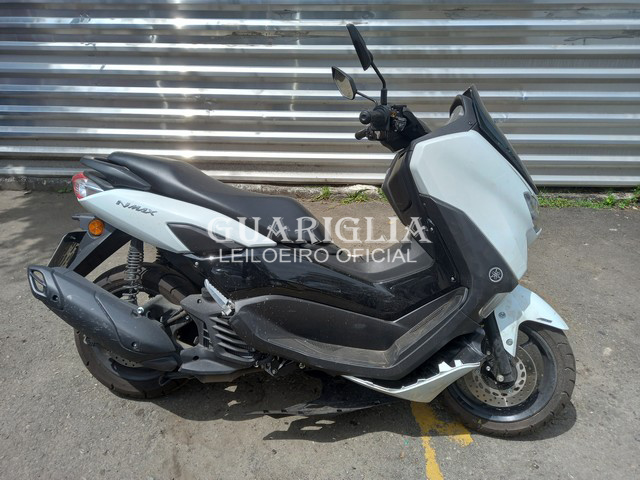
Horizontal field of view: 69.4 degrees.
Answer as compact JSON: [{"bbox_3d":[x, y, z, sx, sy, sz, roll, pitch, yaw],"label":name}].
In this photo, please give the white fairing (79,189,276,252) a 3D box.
[{"bbox_3d":[-0.493,-0.065,1.560,0.739,0.207,0.113,3,7,9],"label":"white fairing"}]

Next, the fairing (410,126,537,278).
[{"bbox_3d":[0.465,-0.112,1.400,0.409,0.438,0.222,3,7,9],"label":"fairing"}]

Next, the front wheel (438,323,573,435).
[{"bbox_3d":[0.620,0.447,1.605,0.484,0.484,0.110,4,12,14],"label":"front wheel"}]

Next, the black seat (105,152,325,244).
[{"bbox_3d":[-0.387,-0.155,1.662,0.820,0.296,0.315,3,7,9],"label":"black seat"}]

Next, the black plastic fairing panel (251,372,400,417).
[{"bbox_3d":[0.020,0.562,1.669,0.520,0.080,0.180,0,21,-2],"label":"black plastic fairing panel"}]

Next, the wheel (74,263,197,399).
[{"bbox_3d":[-0.704,0.356,1.789,0.512,0.512,0.130,3,9,8],"label":"wheel"}]

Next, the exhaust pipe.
[{"bbox_3d":[-0.736,0.263,1.606,0.580,0.155,0.145,29,12,3],"label":"exhaust pipe"}]

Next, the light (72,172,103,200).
[{"bbox_3d":[-0.834,-0.203,1.712,0.160,0.100,0.230,3,9,8],"label":"light"}]

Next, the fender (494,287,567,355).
[{"bbox_3d":[0.683,0.258,1.550,0.285,0.235,0.185,4,12,14],"label":"fender"}]

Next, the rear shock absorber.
[{"bbox_3d":[-0.650,0.112,1.621,0.060,0.290,0.060,10,10,7],"label":"rear shock absorber"}]

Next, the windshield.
[{"bbox_3d":[0.566,-0.300,1.500,0.090,0.400,0.310,-32,3,12],"label":"windshield"}]

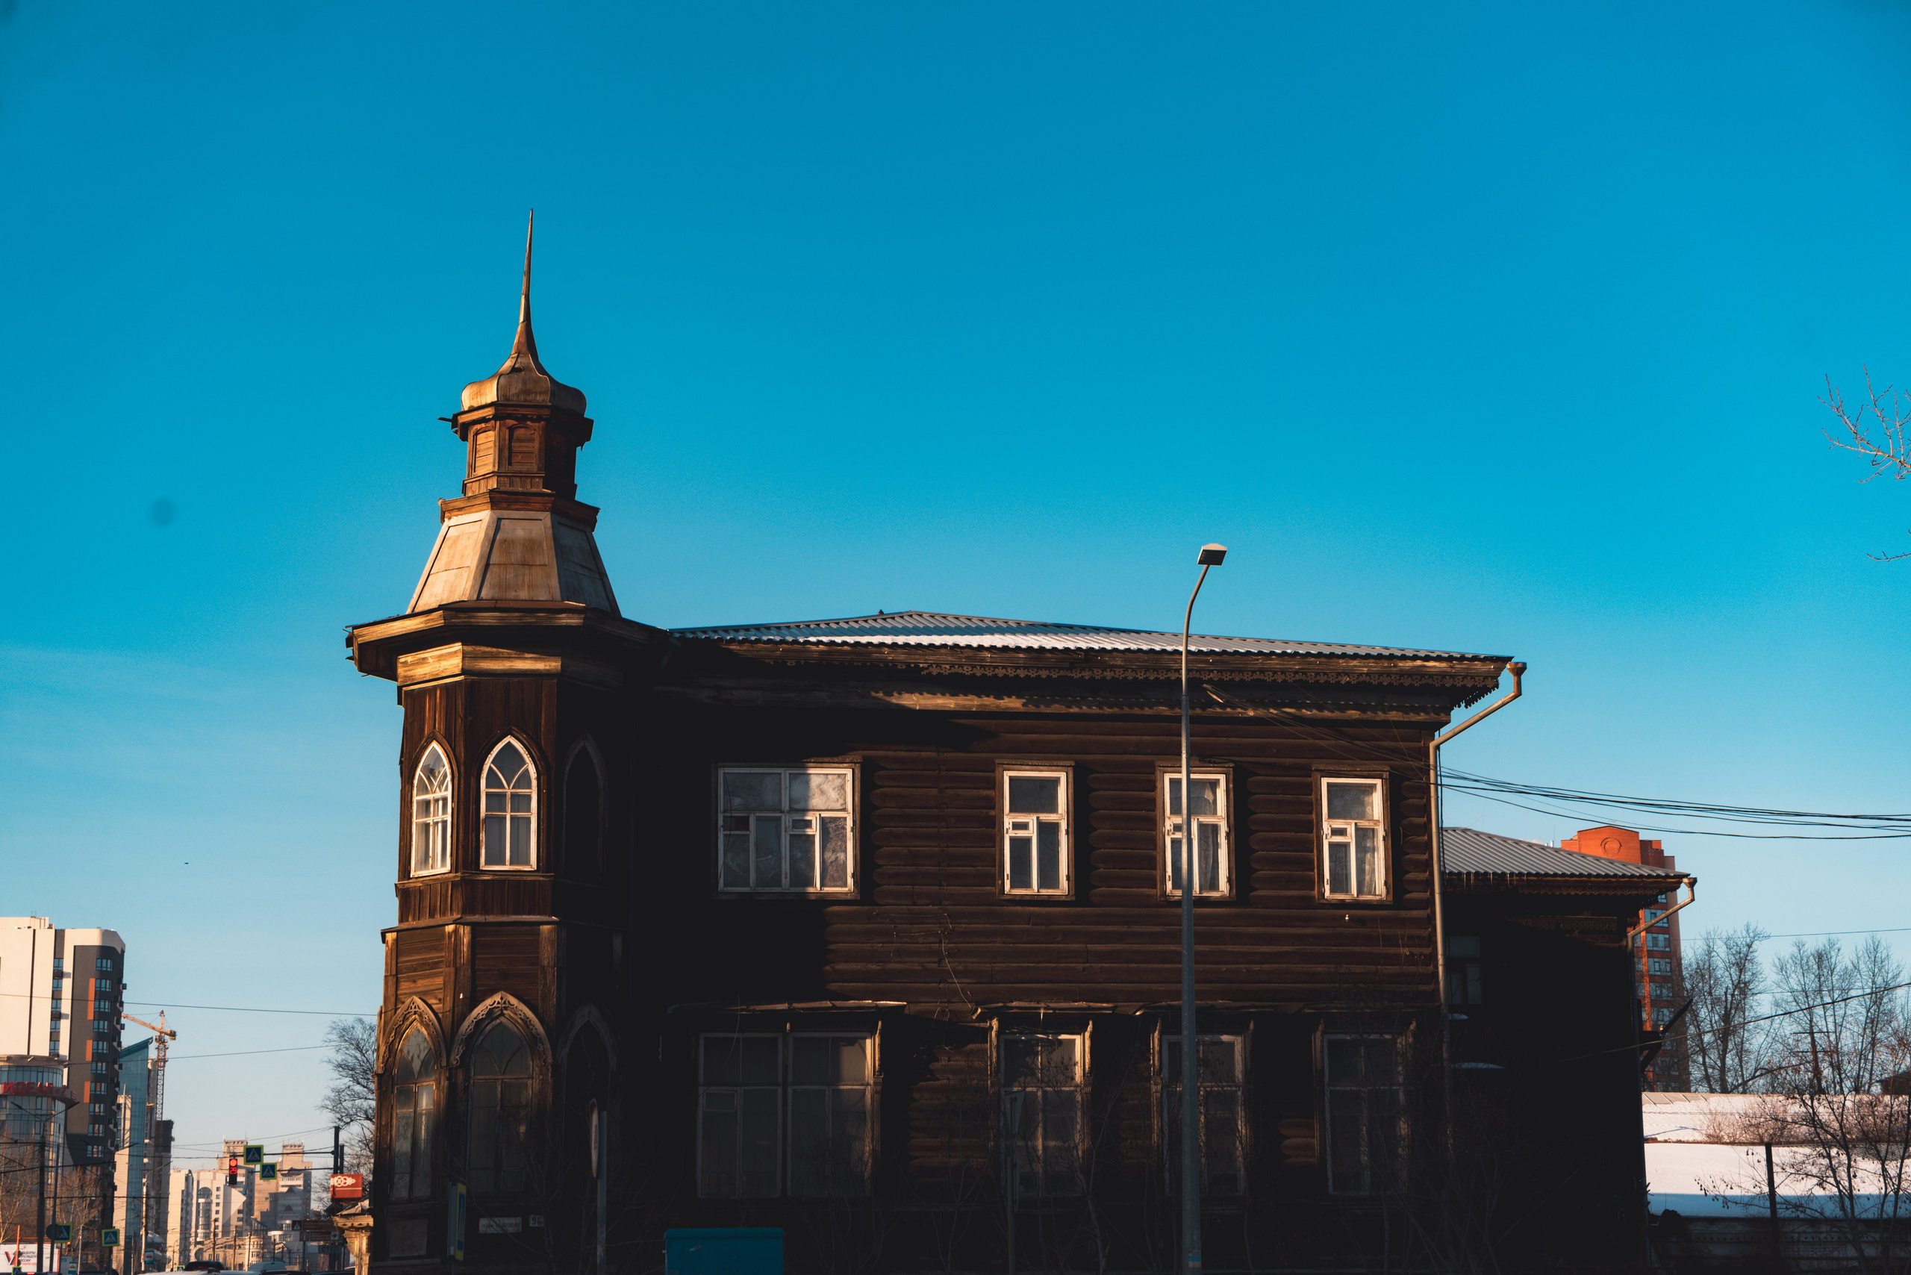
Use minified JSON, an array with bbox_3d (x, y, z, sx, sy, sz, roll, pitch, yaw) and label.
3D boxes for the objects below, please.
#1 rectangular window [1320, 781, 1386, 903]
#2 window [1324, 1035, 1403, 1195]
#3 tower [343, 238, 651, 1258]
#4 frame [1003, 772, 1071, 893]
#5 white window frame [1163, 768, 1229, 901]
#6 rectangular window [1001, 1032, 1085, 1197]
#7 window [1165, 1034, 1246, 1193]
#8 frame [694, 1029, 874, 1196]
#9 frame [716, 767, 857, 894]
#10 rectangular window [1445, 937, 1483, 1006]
[{"bbox_3d":[4.949,2.490,38.226,0.846,1.530,0.150,1,-11,-10],"label":"rectangular window"},{"bbox_3d":[4.982,5.815,37.567,1.001,1.982,0.150,1,-11,-10],"label":"window"},{"bbox_3d":[-5.283,1.564,36.646,3.750,13.876,3.750,1,-11,-10],"label":"tower"},{"bbox_3d":[0.984,2.379,37.565,0.779,1.513,0.150,1,-11,-10],"label":"frame"},{"bbox_3d":[2.977,2.432,37.898,0.831,1.554,0.150,1,-11,-10],"label":"white window frame"},{"bbox_3d":[1.048,5.722,36.907,1.003,1.947,0.150,1,-11,-10],"label":"rectangular window"},{"bbox_3d":[3.016,5.768,37.238,1.002,1.938,0.150,1,-11,-10],"label":"window"},{"bbox_3d":[-1.998,5.647,36.397,2.110,1.964,0.150,1,-11,-10],"label":"frame"},{"bbox_3d":[-2.036,2.324,37.055,1.643,1.520,0.150,1,-11,-10],"label":"frame"},{"bbox_3d":[8.475,5.554,51.261,0.648,1.141,0.150,1,-11,-10],"label":"rectangular window"}]

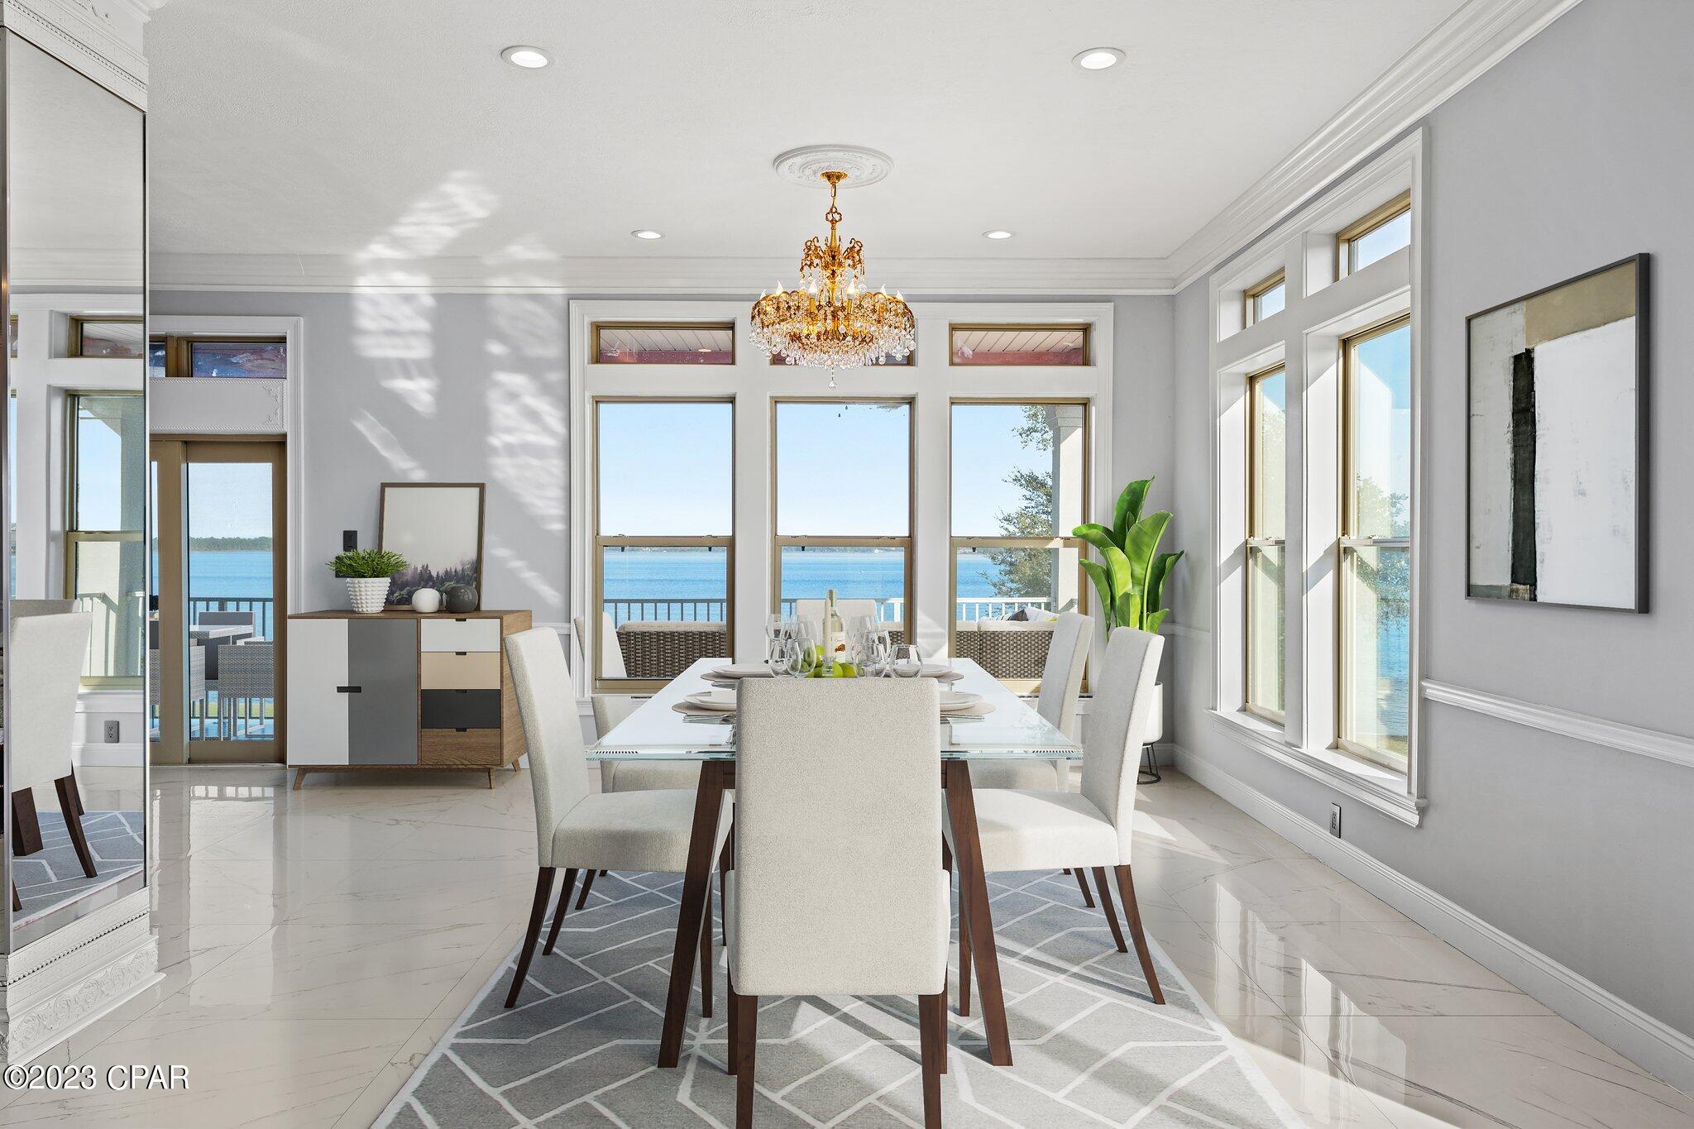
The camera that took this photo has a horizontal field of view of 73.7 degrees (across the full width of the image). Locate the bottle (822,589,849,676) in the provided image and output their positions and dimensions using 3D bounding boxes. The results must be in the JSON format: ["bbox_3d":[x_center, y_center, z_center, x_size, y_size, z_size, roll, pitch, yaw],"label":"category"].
[{"bbox_3d":[-0.041,0.250,3.885,0.077,0.315,0.077,0,1,-1],"label":"bottle"}]

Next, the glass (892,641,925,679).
[{"bbox_3d":[0.170,0.336,3.144,0.086,0.223,0.086,0,1,-1],"label":"glass"}]

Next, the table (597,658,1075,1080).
[{"bbox_3d":[-0.036,0.788,3.659,1.130,0.755,2.070,0,1,-1],"label":"table"}]

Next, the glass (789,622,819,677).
[{"bbox_3d":[-0.129,0.330,3.268,0.085,0.230,0.085,0,1,-1],"label":"glass"}]

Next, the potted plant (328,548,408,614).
[{"bbox_3d":[-2.638,0.092,6.220,0.430,0.360,0.398,0,1,-1],"label":"potted plant"}]

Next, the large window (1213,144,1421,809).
[{"bbox_3d":[1.887,-0.301,4.629,0.170,2.180,2.030,0,1,-1],"label":"large window"}]

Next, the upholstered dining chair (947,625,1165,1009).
[{"bbox_3d":[0.586,0.712,3.354,0.608,1.034,0.546,0,1,-1],"label":"upholstered dining chair"}]

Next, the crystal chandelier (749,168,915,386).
[{"bbox_3d":[-0.059,-1.193,4.699,0.700,0.910,0.700,0,1,-1],"label":"crystal chandelier"}]

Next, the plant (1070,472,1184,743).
[{"bbox_3d":[1.494,0.334,6.026,0.580,1.580,0.540,0,1,-1],"label":"plant"}]

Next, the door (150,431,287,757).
[{"bbox_3d":[-3.937,0.215,6.614,1.300,1.918,0.110,0,1,-1],"label":"door"}]

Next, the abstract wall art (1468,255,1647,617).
[{"bbox_3d":[1.940,-0.324,3.128,0.030,0.875,0.739,0,1,-1],"label":"abstract wall art"}]

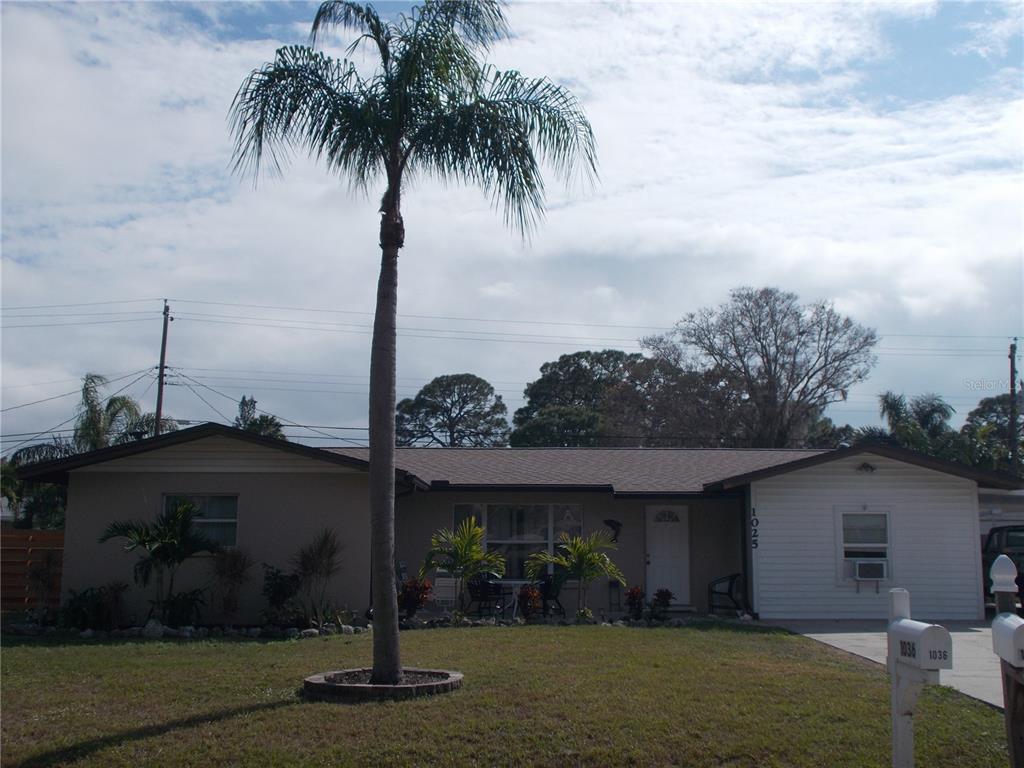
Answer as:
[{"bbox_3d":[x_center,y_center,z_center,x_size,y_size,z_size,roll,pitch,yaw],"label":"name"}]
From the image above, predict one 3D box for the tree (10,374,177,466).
[{"bbox_3d":[-14.871,3.433,40.413,5.700,7.474,5.500,0,-8,0],"label":"tree"}]

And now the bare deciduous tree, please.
[{"bbox_3d":[12.348,2.418,56.238,11.300,14.364,10.800,0,-8,0],"label":"bare deciduous tree"}]

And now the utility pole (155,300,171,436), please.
[{"bbox_3d":[-13.505,2.176,43.625,0.420,10.895,0.380,2,-8,0],"label":"utility pole"}]

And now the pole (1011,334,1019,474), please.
[{"bbox_3d":[18.738,2.956,42.829,0.380,9.446,0.360,2,-8,0],"label":"pole"}]

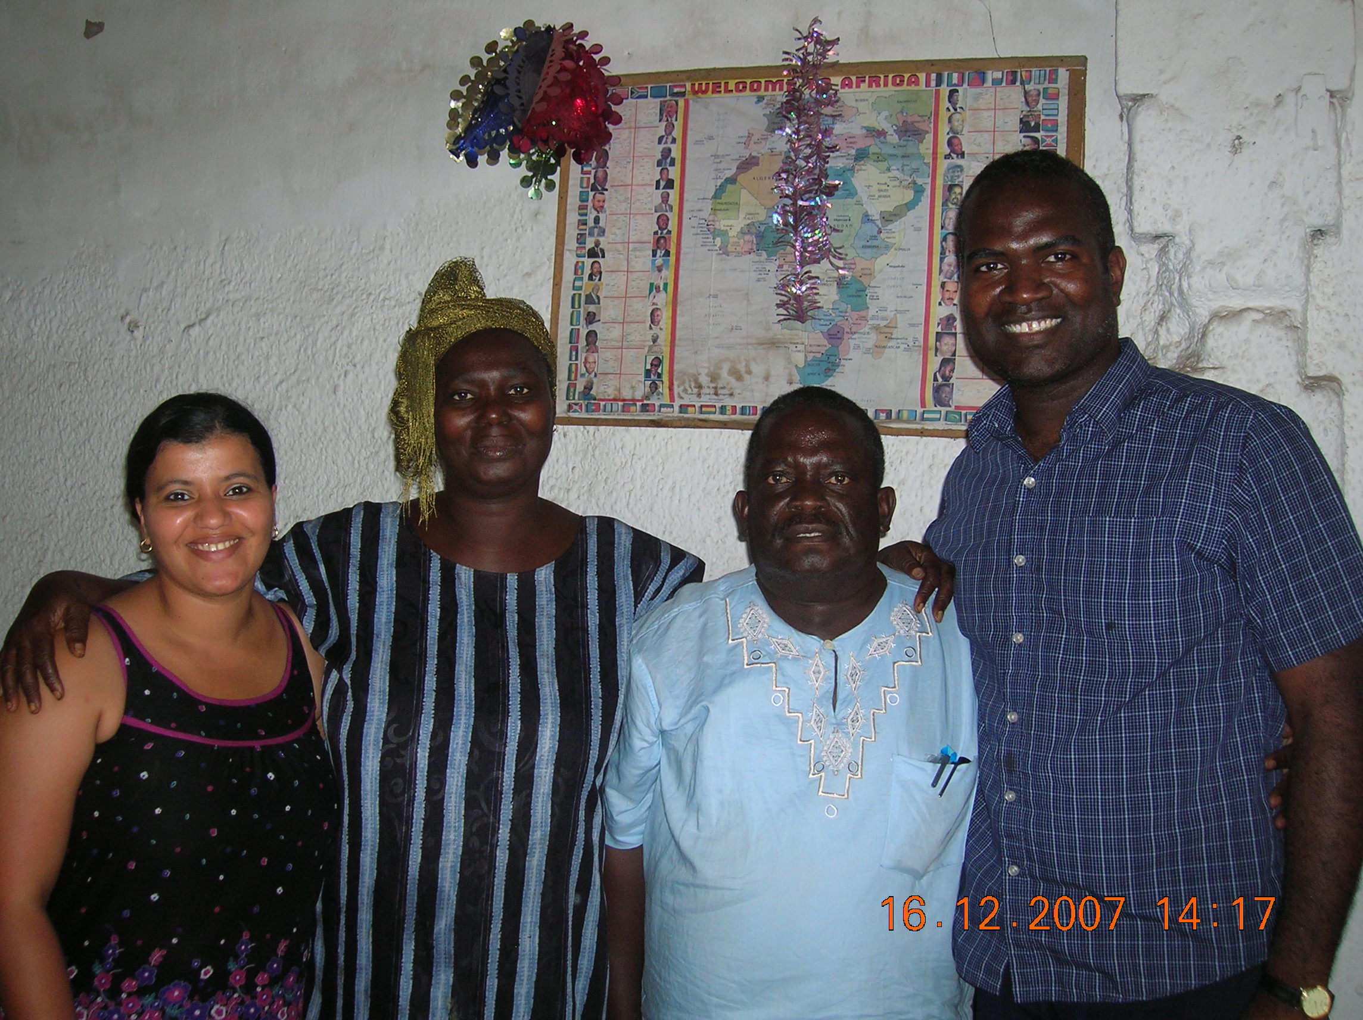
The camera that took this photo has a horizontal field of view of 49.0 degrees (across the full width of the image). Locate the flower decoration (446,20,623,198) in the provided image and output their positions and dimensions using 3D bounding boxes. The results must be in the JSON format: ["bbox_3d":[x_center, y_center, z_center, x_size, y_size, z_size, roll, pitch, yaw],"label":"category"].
[{"bbox_3d":[-0.200,-0.544,2.030,0.240,0.230,0.220,1,-6,15],"label":"flower decoration"}]

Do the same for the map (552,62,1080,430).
[{"bbox_3d":[0.184,-0.375,2.135,0.750,0.530,0.020,1,-6,15],"label":"map"}]

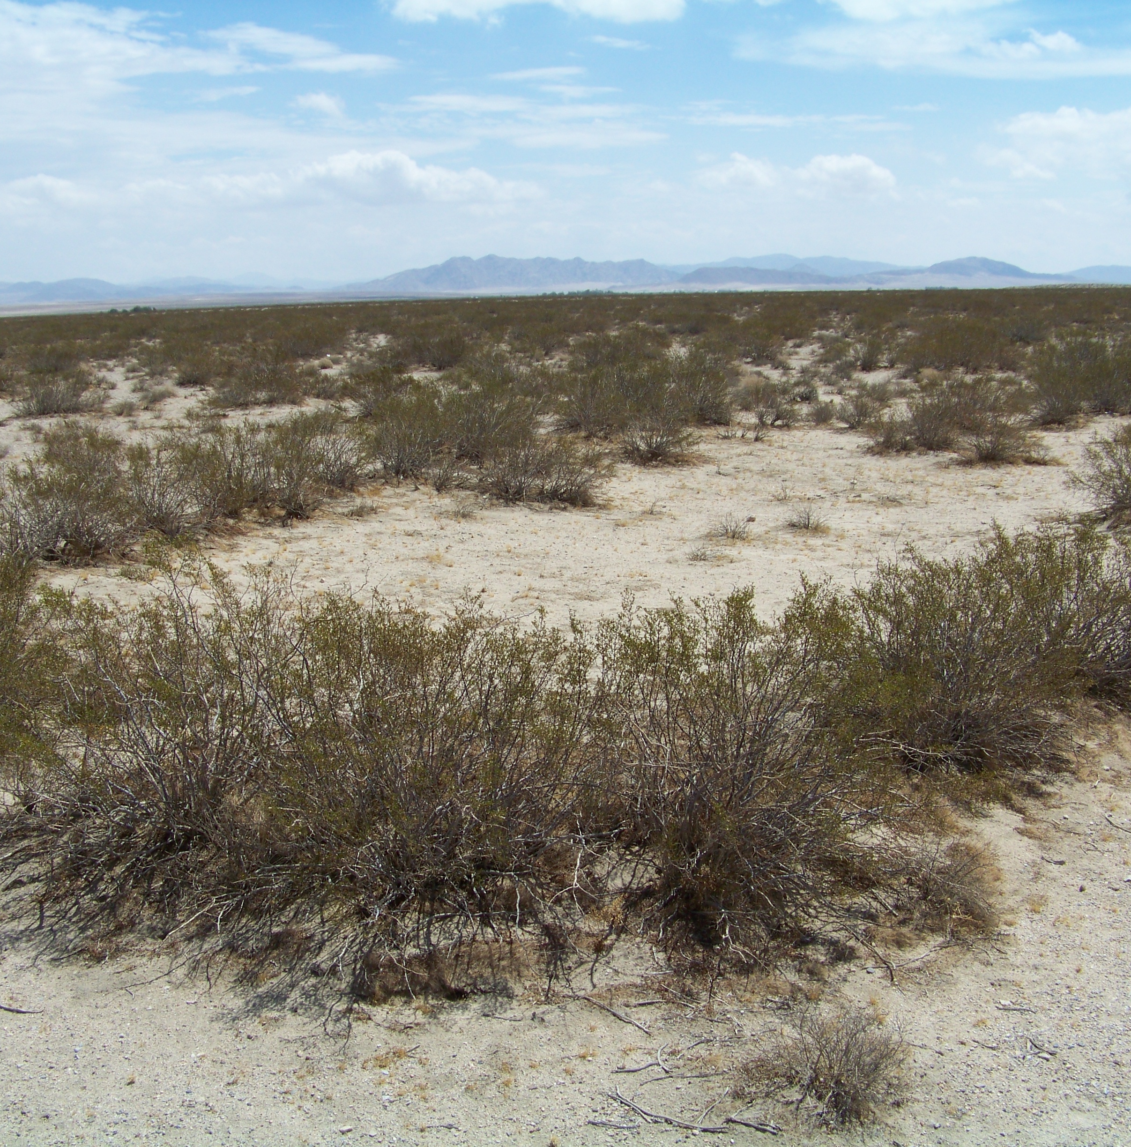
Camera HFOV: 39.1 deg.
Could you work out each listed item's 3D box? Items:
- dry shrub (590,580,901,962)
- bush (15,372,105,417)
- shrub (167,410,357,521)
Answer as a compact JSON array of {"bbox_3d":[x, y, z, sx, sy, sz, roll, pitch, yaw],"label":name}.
[{"bbox_3d":[0.491,0.482,4.252,0.795,0.877,0.795,1,10,7],"label":"dry shrub"},{"bbox_3d":[-7.629,-2.717,23.944,1.312,0.632,1.049,-4,11,-17],"label":"bush"},{"bbox_3d":[-2.390,-0.863,12.439,1.449,0.791,1.014,-2,10,-11],"label":"shrub"}]

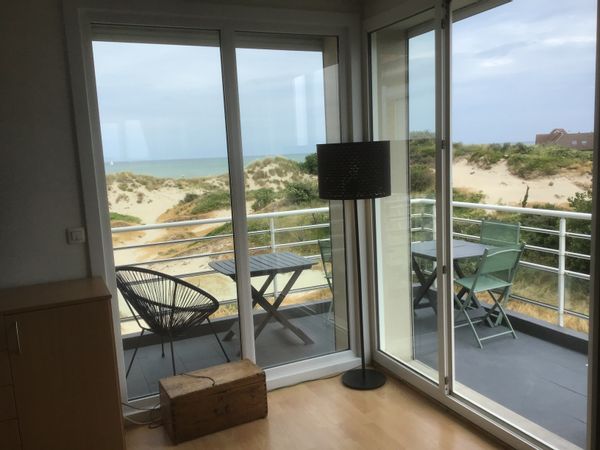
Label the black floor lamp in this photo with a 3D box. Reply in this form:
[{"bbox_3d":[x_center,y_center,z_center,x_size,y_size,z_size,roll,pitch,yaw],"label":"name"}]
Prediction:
[{"bbox_3d":[0.366,0.253,3.365,0.440,1.520,0.440,-3,8,0],"label":"black floor lamp"}]

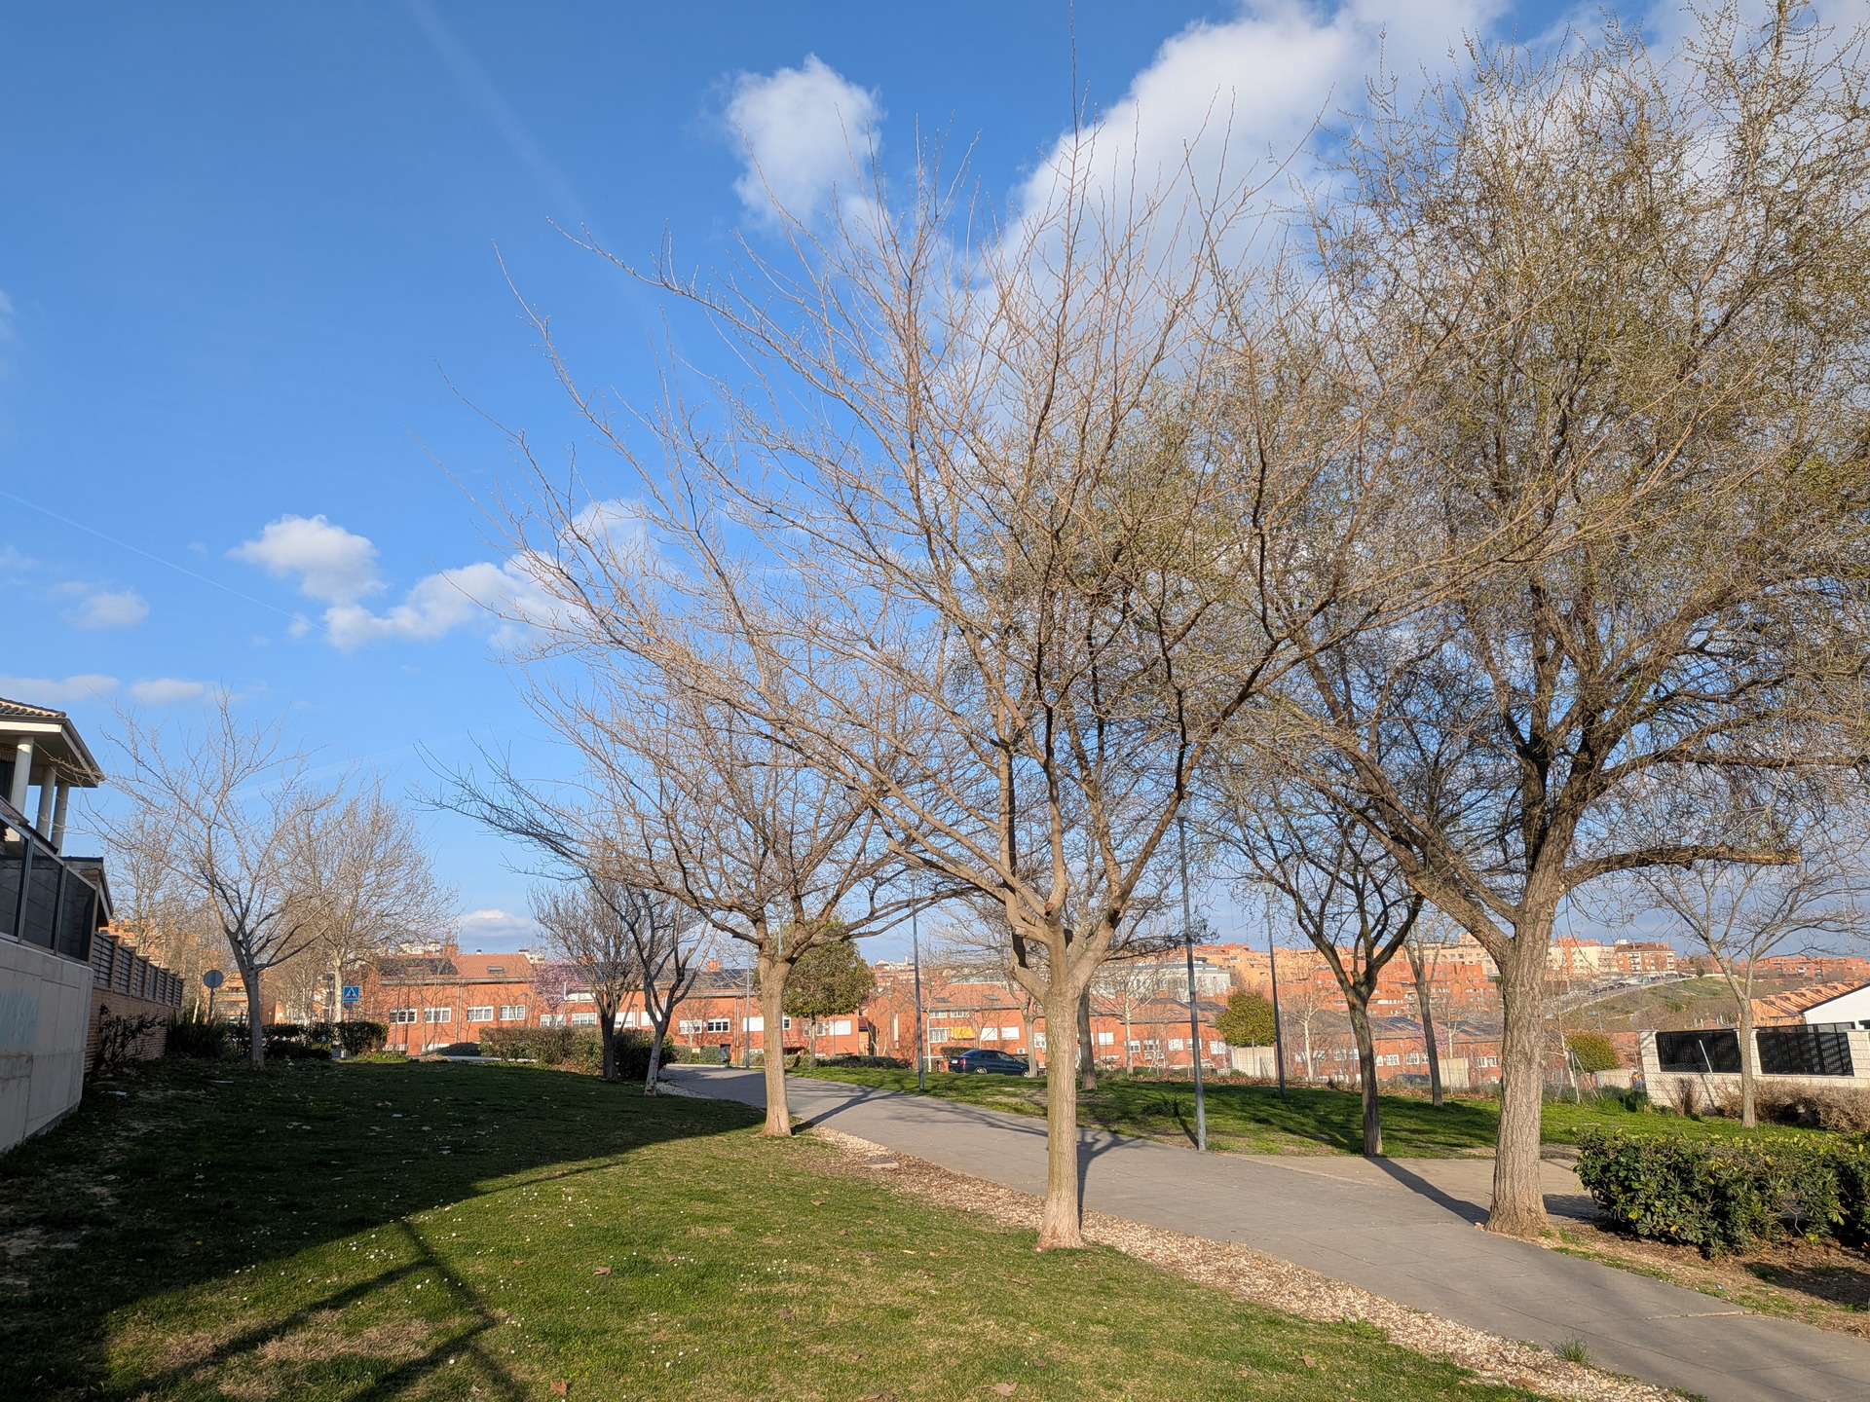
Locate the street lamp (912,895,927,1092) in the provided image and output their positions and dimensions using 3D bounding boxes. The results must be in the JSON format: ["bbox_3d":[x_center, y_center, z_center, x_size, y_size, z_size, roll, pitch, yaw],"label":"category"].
[{"bbox_3d":[-0.347,5.599,25.486,0.300,4.000,0.300,-1,-13,-1],"label":"street lamp"}]

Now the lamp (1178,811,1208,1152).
[{"bbox_3d":[2.999,3.140,15.211,0.300,4.050,0.300,-4,-13,10],"label":"lamp"}]

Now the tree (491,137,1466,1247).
[{"bbox_3d":[0.227,-0.379,9.866,7.200,8.500,6.600,-2,-13,5],"label":"tree"}]

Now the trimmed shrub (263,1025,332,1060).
[{"bbox_3d":[-20.633,11.097,42.000,2.200,1.200,1.300,-1,-13,0],"label":"trimmed shrub"}]

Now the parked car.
[{"bbox_3d":[3.086,18.495,66.000,4.450,1.440,1.720,6,-15,-29],"label":"parked car"}]

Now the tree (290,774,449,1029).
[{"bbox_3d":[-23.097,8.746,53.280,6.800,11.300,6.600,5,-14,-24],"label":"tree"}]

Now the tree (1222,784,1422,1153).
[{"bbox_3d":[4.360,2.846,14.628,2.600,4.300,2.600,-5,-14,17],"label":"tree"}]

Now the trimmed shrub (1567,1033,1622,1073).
[{"bbox_3d":[28.489,15.207,56.000,2.400,1.800,2.200,-1,-13,0],"label":"trimmed shrub"}]

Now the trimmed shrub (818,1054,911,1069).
[{"bbox_3d":[-2.272,11.784,42.000,3.000,0.600,1.200,-1,-13,0],"label":"trimmed shrub"}]

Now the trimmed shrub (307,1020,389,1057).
[{"bbox_3d":[-19.881,11.477,44.000,2.700,1.350,1.500,-1,-13,0],"label":"trimmed shrub"}]

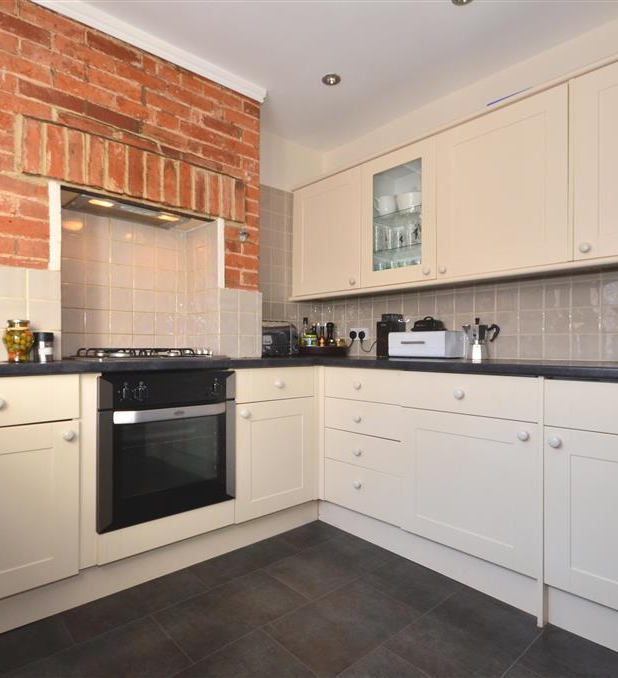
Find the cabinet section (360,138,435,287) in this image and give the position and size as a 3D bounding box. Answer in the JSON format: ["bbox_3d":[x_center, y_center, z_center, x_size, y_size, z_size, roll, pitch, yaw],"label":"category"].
[{"bbox_3d":[0.577,-0.652,2.379,0.320,0.721,0.495,1,-1,-42],"label":"cabinet section"}]

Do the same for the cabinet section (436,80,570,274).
[{"bbox_3d":[0.938,-0.653,1.976,0.320,0.721,0.600,1,-1,-42],"label":"cabinet section"}]

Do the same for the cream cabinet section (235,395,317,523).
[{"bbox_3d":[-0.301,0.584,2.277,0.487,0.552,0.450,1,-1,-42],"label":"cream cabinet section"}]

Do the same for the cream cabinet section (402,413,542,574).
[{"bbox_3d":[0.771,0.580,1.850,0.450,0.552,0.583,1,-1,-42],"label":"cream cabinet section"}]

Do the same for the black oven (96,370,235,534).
[{"bbox_3d":[-0.751,0.448,2.017,0.597,0.601,0.550,1,-1,-41],"label":"black oven"}]

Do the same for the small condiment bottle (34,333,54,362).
[{"bbox_3d":[-0.988,0.032,1.579,0.067,0.111,0.067,1,-1,-41],"label":"small condiment bottle"}]

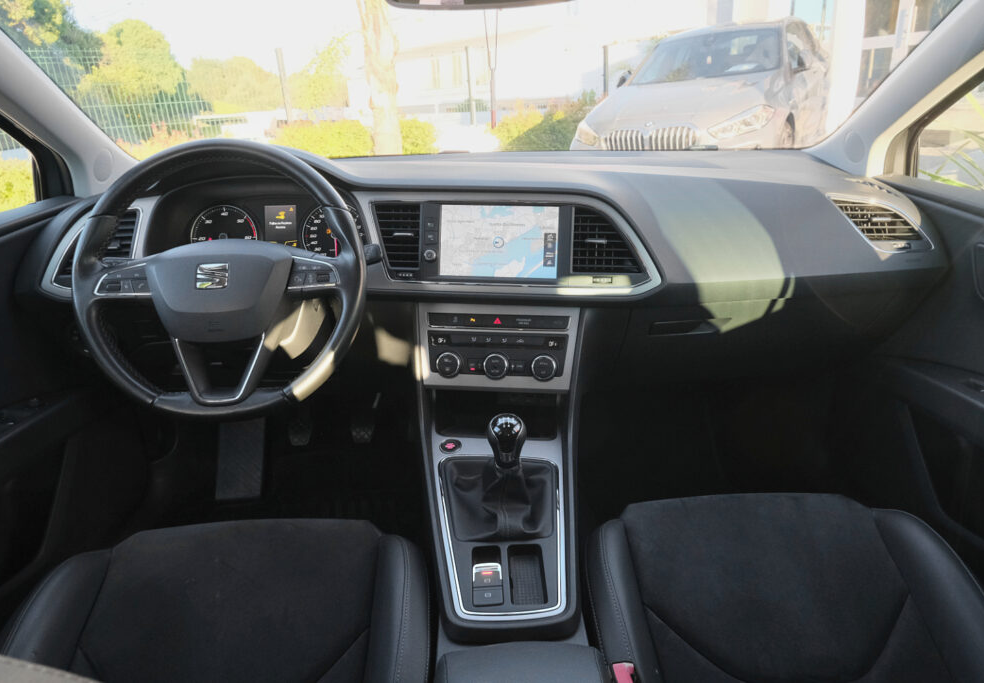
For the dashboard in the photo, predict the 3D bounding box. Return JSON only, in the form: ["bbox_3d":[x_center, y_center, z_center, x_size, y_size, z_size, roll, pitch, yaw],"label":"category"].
[{"bbox_3d":[-0.008,-0.154,1.176,1.390,0.330,0.470,-3,20,-2],"label":"dashboard"}]

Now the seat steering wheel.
[{"bbox_3d":[-0.349,-0.082,0.862,0.370,0.365,0.100,-3,-4,-3],"label":"seat steering wheel"}]

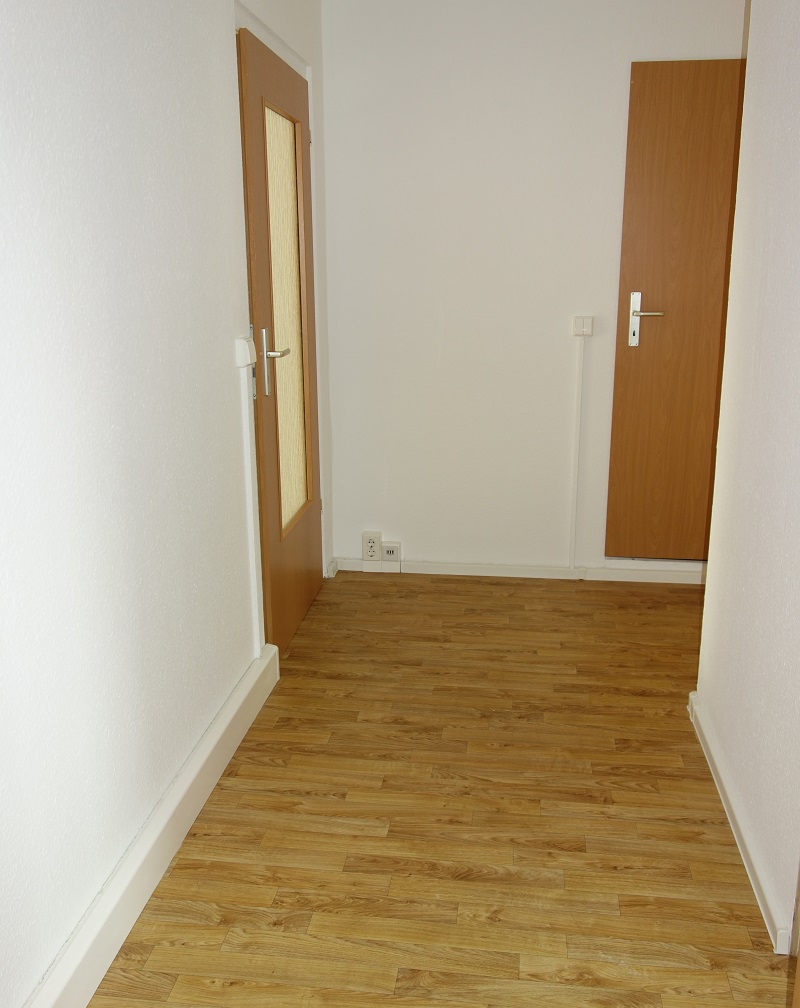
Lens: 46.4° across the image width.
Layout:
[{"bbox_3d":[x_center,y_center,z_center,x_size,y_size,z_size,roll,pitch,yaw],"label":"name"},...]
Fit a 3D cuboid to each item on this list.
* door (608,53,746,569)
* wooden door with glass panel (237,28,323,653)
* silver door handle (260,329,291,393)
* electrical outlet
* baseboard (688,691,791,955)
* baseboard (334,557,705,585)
[{"bbox_3d":[1.206,-0.718,3.763,0.650,1.963,0.040,2,15,7],"label":"door"},{"bbox_3d":[-0.407,-0.514,3.353,0.040,1.990,0.838,2,15,7],"label":"wooden door with glass panel"},{"bbox_3d":[-0.395,-0.467,3.043,0.058,0.214,0.143,2,15,7],"label":"silver door handle"},{"bbox_3d":[-0.122,0.183,4.148,0.080,0.131,0.037,2,15,7],"label":"electrical outlet"},{"bbox_3d":[0.839,0.748,2.389,0.022,0.056,1.075,2,15,7],"label":"baseboard"},{"bbox_3d":[0.568,0.294,4.098,1.705,0.058,0.019,2,15,7],"label":"baseboard"}]

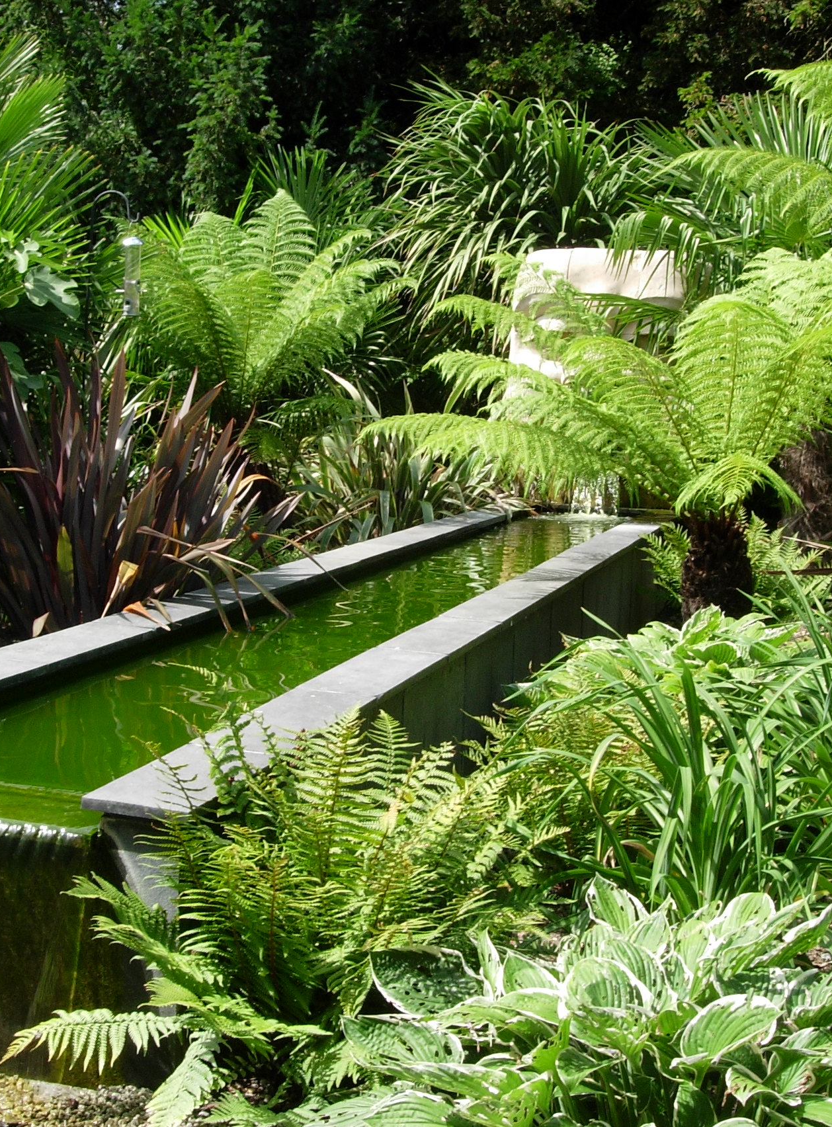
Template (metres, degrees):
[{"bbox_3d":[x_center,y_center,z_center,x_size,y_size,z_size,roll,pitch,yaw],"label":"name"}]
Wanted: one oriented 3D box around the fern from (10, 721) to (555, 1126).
[{"bbox_3d":[-0.268,0.718,3.284,1.083,0.726,0.950,4,7,0],"label":"fern"}]

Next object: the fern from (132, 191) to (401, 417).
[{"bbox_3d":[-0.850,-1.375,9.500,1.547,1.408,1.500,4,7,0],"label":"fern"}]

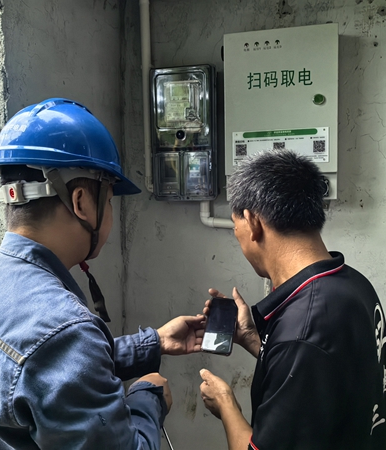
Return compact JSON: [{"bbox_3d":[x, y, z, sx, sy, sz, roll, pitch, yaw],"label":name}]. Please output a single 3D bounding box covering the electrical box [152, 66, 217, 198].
[{"bbox_3d":[-0.017,-0.283,1.487,0.192,0.400,0.112,0,5,14],"label":"electrical box"}]

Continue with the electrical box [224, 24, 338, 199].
[{"bbox_3d":[0.264,-0.314,1.397,0.313,0.477,0.147,0,5,14],"label":"electrical box"}]

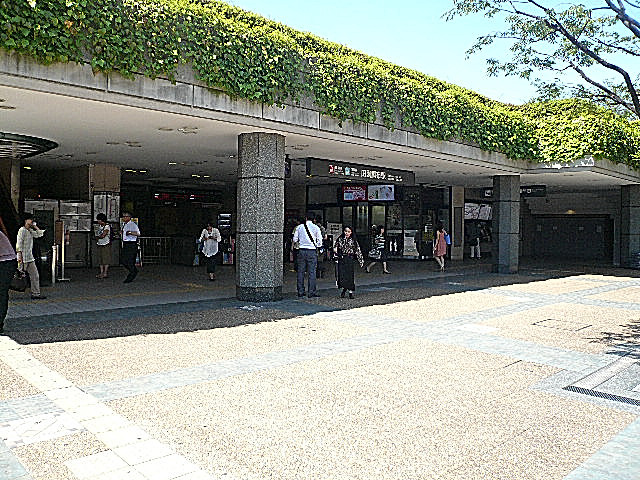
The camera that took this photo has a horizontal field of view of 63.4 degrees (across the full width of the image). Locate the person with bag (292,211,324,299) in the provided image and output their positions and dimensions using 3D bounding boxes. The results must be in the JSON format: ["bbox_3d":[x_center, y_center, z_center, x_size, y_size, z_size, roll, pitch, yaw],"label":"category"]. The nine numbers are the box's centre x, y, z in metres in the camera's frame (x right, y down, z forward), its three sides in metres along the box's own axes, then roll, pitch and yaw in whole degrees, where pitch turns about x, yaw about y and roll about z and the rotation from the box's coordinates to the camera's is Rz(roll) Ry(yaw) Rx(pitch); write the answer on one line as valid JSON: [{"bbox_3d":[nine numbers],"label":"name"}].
[{"bbox_3d":[-0.259,0.351,11.000,0.600,1.740,0.420,1,2,6],"label":"person with bag"}]

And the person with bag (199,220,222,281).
[{"bbox_3d":[-2.990,0.332,14.200,0.550,1.570,0.380,1,2,0],"label":"person with bag"}]

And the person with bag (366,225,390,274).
[{"bbox_3d":[1.898,0.318,16.800,0.720,1.580,0.450,1,2,6],"label":"person with bag"}]

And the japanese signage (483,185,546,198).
[{"bbox_3d":[8.072,-1.973,21.539,0.200,0.440,2.780,-1,2,-43],"label":"japanese signage"}]

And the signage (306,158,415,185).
[{"bbox_3d":[1.304,-1.884,14.793,4.450,0.450,0.200,-1,2,-43],"label":"signage"}]

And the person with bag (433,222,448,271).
[{"bbox_3d":[4.003,0.257,17.128,0.500,1.620,0.420,2,2,27],"label":"person with bag"}]

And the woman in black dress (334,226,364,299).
[{"bbox_3d":[0.617,0.464,10.630,0.600,1.480,0.420,1,2,6],"label":"woman in black dress"}]

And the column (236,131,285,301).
[{"bbox_3d":[-1.241,-0.486,10.850,0.920,3.360,0.920,0,2,-21],"label":"column"}]

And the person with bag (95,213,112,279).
[{"bbox_3d":[-5.680,0.166,13.600,0.420,1.690,0.480,0,2,-14],"label":"person with bag"}]

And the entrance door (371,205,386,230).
[{"bbox_3d":[2.529,-0.286,22.200,0.700,2.400,0.100,1,2,2],"label":"entrance door"}]

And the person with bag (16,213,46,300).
[{"bbox_3d":[-5.553,0.309,9.928,0.600,1.670,0.520,1,2,24],"label":"person with bag"}]

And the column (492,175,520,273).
[{"bbox_3d":[6.484,-0.532,18.000,0.920,3.360,0.920,0,2,-21],"label":"column"}]

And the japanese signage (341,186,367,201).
[{"bbox_3d":[1.482,-1.958,21.800,1.050,0.620,0.120,1,2,6],"label":"japanese signage"}]

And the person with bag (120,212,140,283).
[{"bbox_3d":[-4.686,0.199,12.777,0.500,1.730,0.500,0,2,-30],"label":"person with bag"}]

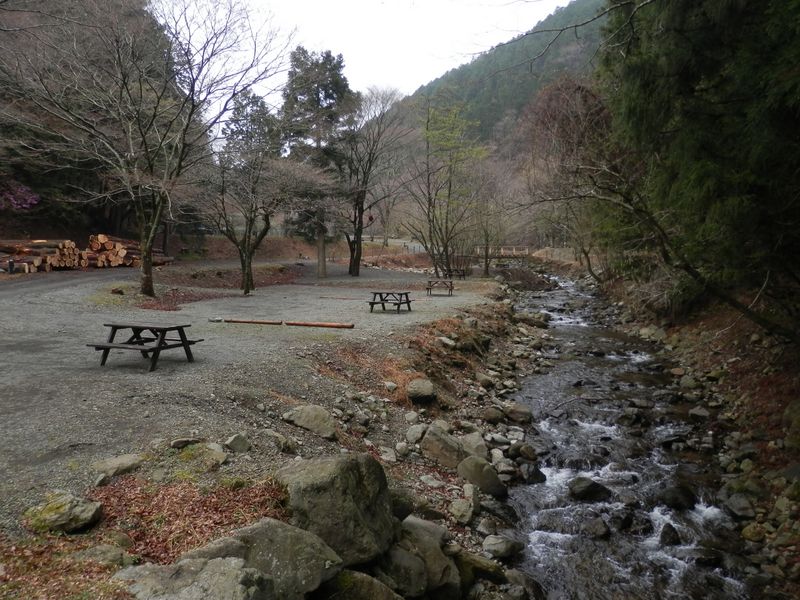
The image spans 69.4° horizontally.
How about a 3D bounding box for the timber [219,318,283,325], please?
[{"bbox_3d":[-4.812,0.652,18.078,2.545,0.130,0.140,2,4,19],"label":"timber"}]

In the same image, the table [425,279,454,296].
[{"bbox_3d":[2.162,-0.595,30.900,1.374,0.735,1.471,1,3,9],"label":"table"}]

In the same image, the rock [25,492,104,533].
[{"bbox_3d":[-2.533,1.592,4.350,0.520,0.200,0.400,0,3,-6],"label":"rock"}]

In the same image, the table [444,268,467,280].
[{"bbox_3d":[4.168,-1.846,43.000,1.330,0.730,1.500,2,3,22],"label":"table"}]

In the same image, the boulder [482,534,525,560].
[{"bbox_3d":[1.075,2.570,6.000,0.420,0.220,0.330,1,3,10],"label":"boulder"}]

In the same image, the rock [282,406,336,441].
[{"bbox_3d":[-1.073,1.452,6.850,0.570,0.280,0.450,2,4,14],"label":"rock"}]

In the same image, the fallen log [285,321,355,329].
[{"bbox_3d":[-2.341,0.730,16.800,2.120,0.140,0.140,1,3,16],"label":"fallen log"}]

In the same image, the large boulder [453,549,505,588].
[{"bbox_3d":[0.757,2.556,5.500,0.480,0.280,0.380,1,3,10],"label":"large boulder"}]

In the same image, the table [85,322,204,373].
[{"bbox_3d":[-4.676,0.837,10.749,1.374,0.735,1.471,2,4,18],"label":"table"}]

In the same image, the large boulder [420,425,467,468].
[{"bbox_3d":[0.632,2.130,8.400,0.620,0.470,0.550,2,4,17],"label":"large boulder"}]

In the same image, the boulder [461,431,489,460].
[{"bbox_3d":[1.128,2.203,8.750,0.420,0.360,0.400,2,4,17],"label":"boulder"}]

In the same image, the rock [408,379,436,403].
[{"bbox_3d":[0.342,1.441,9.200,0.450,0.320,0.380,0,3,0],"label":"rock"}]

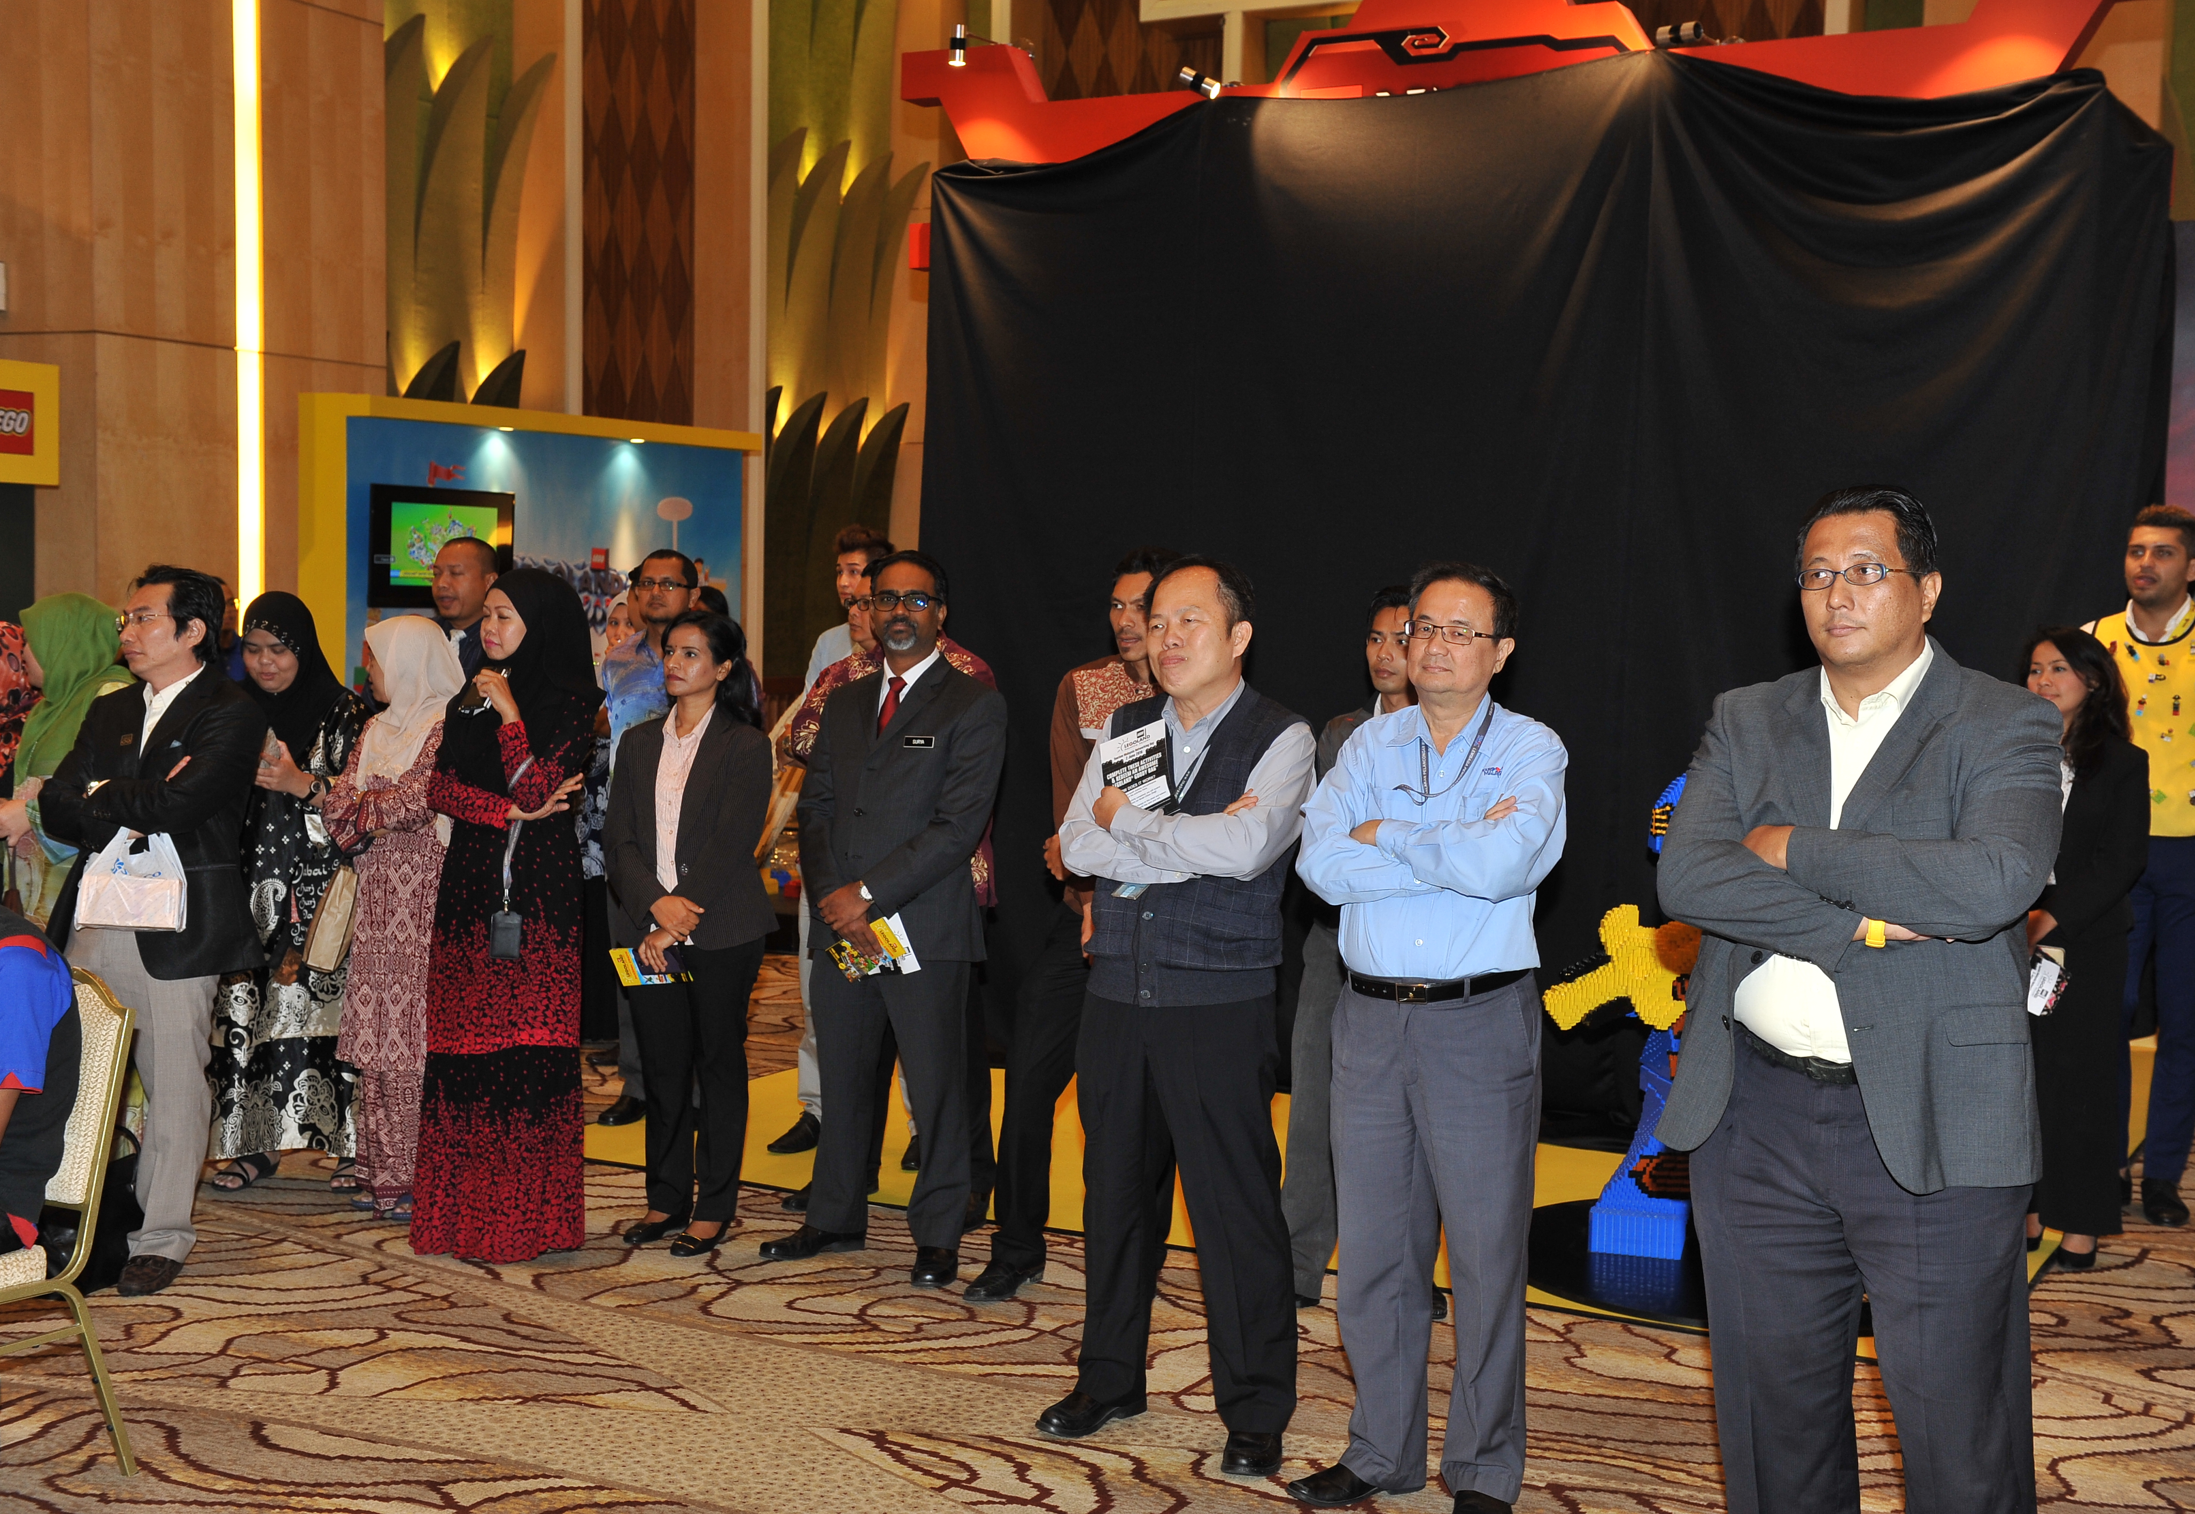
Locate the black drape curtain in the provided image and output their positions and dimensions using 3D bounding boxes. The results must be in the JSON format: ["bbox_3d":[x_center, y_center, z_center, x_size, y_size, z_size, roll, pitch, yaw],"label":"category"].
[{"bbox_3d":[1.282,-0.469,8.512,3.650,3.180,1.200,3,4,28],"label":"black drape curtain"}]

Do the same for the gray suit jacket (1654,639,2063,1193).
[{"bbox_3d":[0.994,0.208,3.470,0.530,0.720,0.360,3,5,33],"label":"gray suit jacket"}]

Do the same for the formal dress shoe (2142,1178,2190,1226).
[{"bbox_3d":[2.874,1.175,7.151,0.108,0.105,0.300,2,5,16],"label":"formal dress shoe"}]

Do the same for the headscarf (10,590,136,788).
[{"bbox_3d":[-2.536,-0.170,6.600,0.310,0.480,0.330,0,4,-15],"label":"headscarf"}]

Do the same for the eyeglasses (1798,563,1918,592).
[{"bbox_3d":[1.040,-0.238,3.600,0.138,0.042,0.140,-5,-1,42],"label":"eyeglasses"}]

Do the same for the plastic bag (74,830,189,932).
[{"bbox_3d":[-2.161,0.276,5.934,0.240,0.225,0.115,0,4,-10],"label":"plastic bag"}]

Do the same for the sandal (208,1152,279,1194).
[{"bbox_3d":[-2.263,1.091,7.075,0.092,0.080,0.240,2,4,20],"label":"sandal"}]

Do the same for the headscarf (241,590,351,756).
[{"bbox_3d":[-2.168,-0.205,7.150,0.310,0.460,0.280,2,4,16],"label":"headscarf"}]

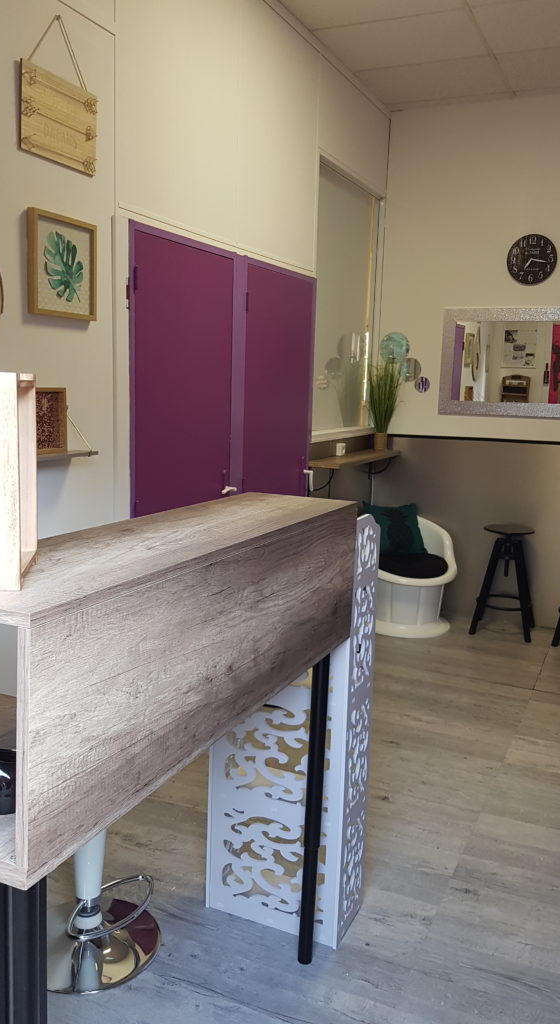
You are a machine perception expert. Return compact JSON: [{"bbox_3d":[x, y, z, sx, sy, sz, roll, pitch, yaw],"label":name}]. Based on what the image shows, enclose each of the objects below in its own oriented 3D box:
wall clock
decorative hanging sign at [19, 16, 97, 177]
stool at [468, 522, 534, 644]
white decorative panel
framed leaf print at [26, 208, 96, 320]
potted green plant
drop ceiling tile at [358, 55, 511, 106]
[{"bbox_3d":[1.578,-1.592,4.842,0.305,0.304,0.035,7,11,26],"label":"wall clock"},{"bbox_3d":[-0.710,-1.354,2.478,0.022,0.429,0.330,7,11,26],"label":"decorative hanging sign"},{"bbox_3d":[1.449,0.430,4.947,0.340,0.690,0.340,7,11,26],"label":"stool"},{"bbox_3d":[0.042,0.582,2.211,0.405,1.214,0.217,7,11,26],"label":"white decorative panel"},{"bbox_3d":[-0.723,-0.818,2.566,0.035,0.329,0.290,7,11,26],"label":"framed leaf print"},{"bbox_3d":[0.698,-0.738,5.240,0.194,0.625,0.200,7,11,26],"label":"potted green plant"},{"bbox_3d":[0.933,-2.573,4.585,0.777,0.020,0.605,7,11,26],"label":"drop ceiling tile"}]

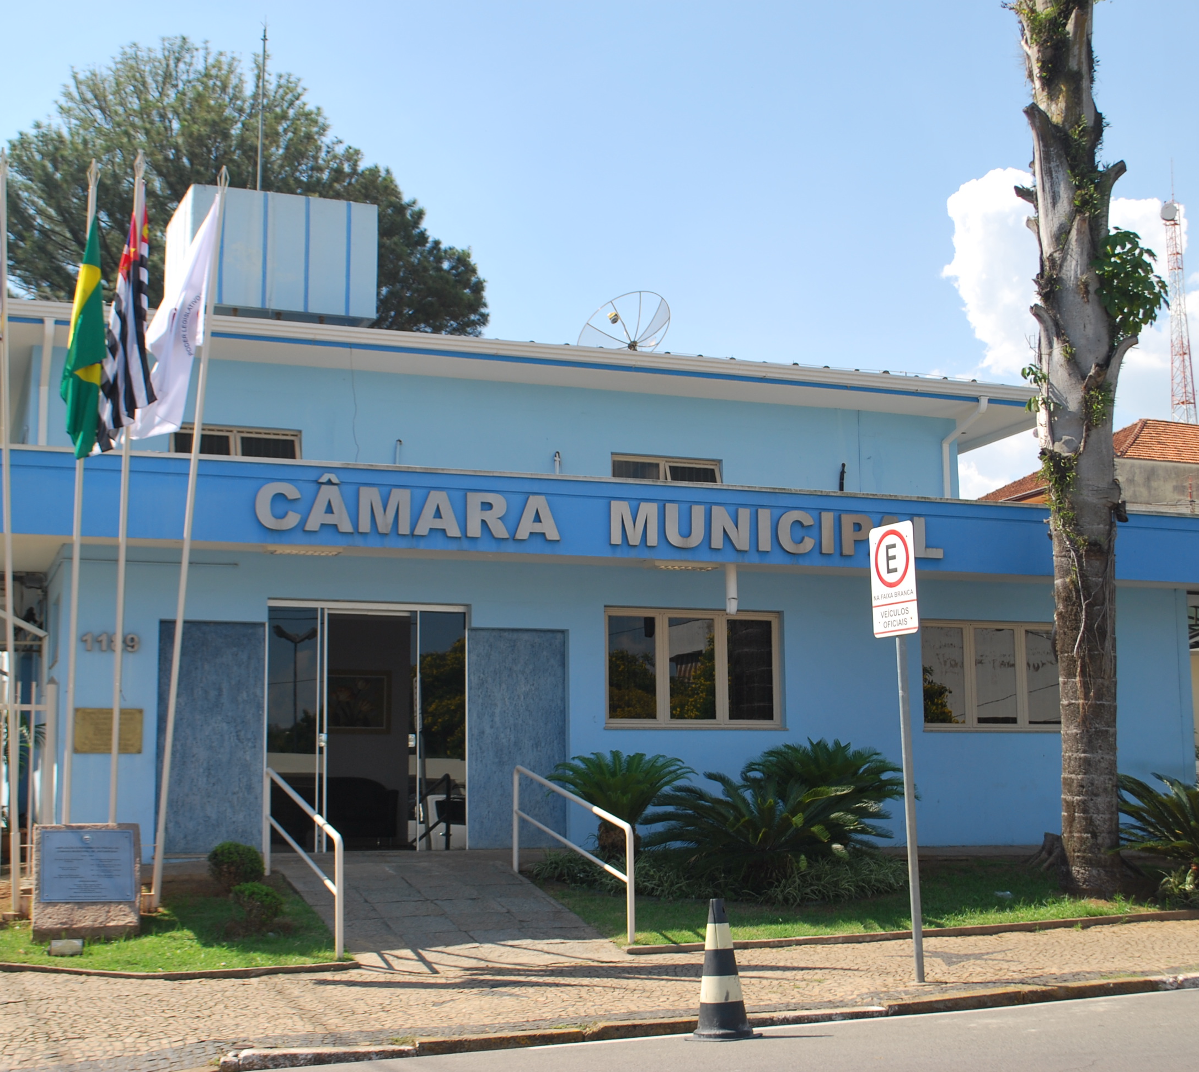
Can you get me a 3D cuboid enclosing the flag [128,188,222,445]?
[{"bbox_3d":[-3.675,-1.908,15.063,0.770,2.120,0.350,3,-9,-21],"label":"flag"}]

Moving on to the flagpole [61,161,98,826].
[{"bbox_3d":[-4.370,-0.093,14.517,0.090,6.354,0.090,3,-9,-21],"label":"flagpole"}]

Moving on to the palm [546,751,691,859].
[{"bbox_3d":[0.190,2.586,16.477,1.340,1.070,1.300,-1,-8,0],"label":"palm"}]

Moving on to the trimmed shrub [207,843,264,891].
[{"bbox_3d":[-2.974,2.704,14.200,0.450,0.410,0.450,3,-9,-21],"label":"trimmed shrub"}]

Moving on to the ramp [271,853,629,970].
[{"bbox_3d":[-1.237,2.878,13.513,2.100,0.630,3.100,3,-9,-19],"label":"ramp"}]

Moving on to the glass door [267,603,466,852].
[{"bbox_3d":[-2.142,1.765,16.154,1.899,2.306,0.120,3,-9,-21],"label":"glass door"}]

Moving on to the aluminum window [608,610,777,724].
[{"bbox_3d":[0.971,1.317,17.420,1.941,1.222,0.100,3,-9,-21],"label":"aluminum window"}]

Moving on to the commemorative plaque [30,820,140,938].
[{"bbox_3d":[-4.014,2.679,13.541,0.800,0.840,0.450,2,-9,-18],"label":"commemorative plaque"}]

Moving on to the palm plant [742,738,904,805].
[{"bbox_3d":[2.011,2.370,15.567,1.384,1.109,1.354,3,-9,-19],"label":"palm plant"}]

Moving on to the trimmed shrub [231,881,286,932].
[{"bbox_3d":[-2.485,2.695,12.625,0.400,0.373,0.400,3,-9,-19],"label":"trimmed shrub"}]

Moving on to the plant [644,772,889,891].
[{"bbox_3d":[1.428,2.521,14.809,1.974,1.013,1.848,0,-8,0],"label":"plant"}]

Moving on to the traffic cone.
[{"bbox_3d":[0.674,2.381,9.511,0.370,0.750,0.370,0,-8,0],"label":"traffic cone"}]

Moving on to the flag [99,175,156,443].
[{"bbox_3d":[-4.063,-1.914,14.856,0.480,2.270,0.350,3,-9,-21],"label":"flag"}]

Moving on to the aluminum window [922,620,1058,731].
[{"bbox_3d":[3.955,1.401,17.322,1.670,1.100,0.100,3,-9,-19],"label":"aluminum window"}]

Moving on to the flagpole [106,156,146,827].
[{"bbox_3d":[-3.636,-0.096,13.277,0.090,5.880,0.090,3,-9,-19],"label":"flagpole"}]

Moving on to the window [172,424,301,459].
[{"bbox_3d":[-4.404,-0.898,21.072,1.575,0.950,0.100,3,-9,-21],"label":"window"}]

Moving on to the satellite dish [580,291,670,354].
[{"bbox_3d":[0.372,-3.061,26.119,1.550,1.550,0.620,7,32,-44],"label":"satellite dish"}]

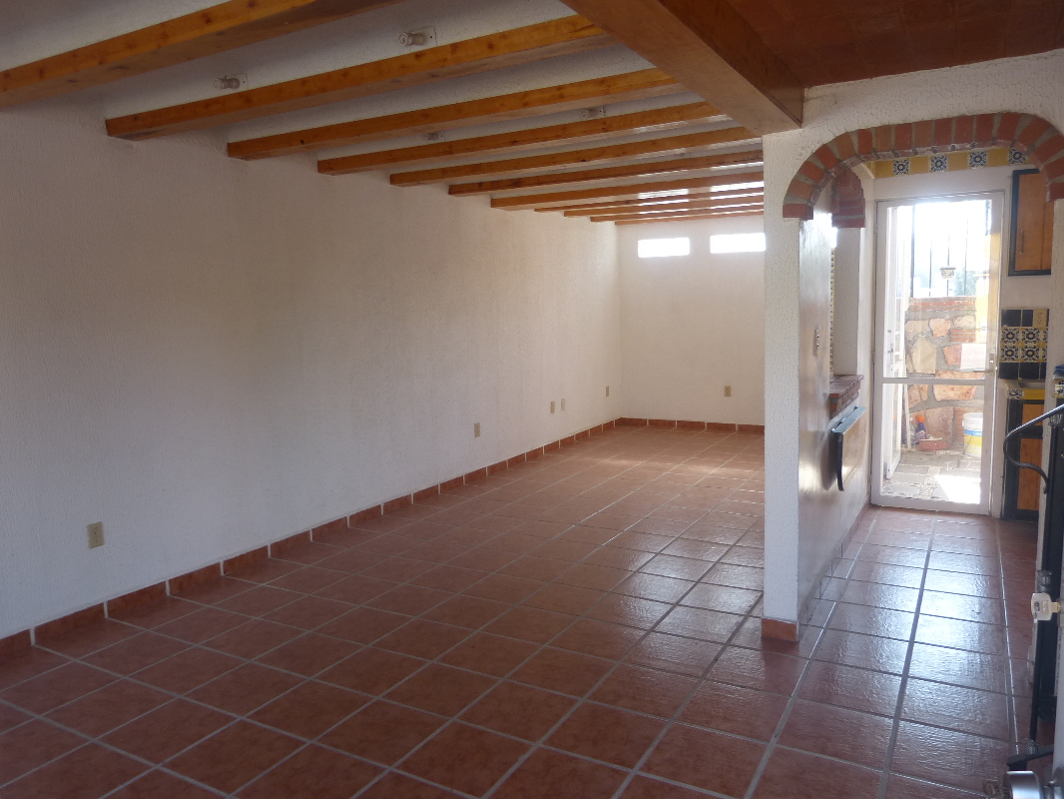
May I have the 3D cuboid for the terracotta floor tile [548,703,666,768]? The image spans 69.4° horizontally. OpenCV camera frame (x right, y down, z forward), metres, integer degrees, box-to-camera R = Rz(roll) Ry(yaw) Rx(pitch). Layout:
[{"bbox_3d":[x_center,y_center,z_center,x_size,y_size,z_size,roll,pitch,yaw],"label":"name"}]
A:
[{"bbox_3d":[0.253,1.128,2.593,0.323,0.012,0.323,2,8,30],"label":"terracotta floor tile"}]

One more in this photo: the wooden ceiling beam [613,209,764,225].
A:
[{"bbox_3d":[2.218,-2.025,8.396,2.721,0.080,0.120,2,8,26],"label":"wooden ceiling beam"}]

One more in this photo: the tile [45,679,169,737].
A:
[{"bbox_3d":[-1.574,1.154,2.880,0.330,0.010,0.330,2,8,30],"label":"tile"}]

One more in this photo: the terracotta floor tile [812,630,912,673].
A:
[{"bbox_3d":[1.355,1.034,3.141,0.334,0.010,0.334,2,8,30],"label":"terracotta floor tile"}]

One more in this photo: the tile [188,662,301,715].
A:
[{"bbox_3d":[-1.115,1.132,3.009,0.332,0.010,0.328,2,8,30],"label":"tile"}]

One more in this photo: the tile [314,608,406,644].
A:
[{"bbox_3d":[-0.780,1.052,3.572,0.333,0.010,0.333,2,8,29],"label":"tile"}]

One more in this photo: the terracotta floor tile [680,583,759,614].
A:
[{"bbox_3d":[0.916,0.967,3.736,0.323,0.012,0.323,2,8,30],"label":"terracotta floor tile"}]

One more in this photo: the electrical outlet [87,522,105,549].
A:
[{"bbox_3d":[-2.088,0.651,3.682,0.010,0.115,0.071,2,8,29],"label":"electrical outlet"}]

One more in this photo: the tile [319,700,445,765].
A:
[{"bbox_3d":[-0.514,1.154,2.667,0.332,0.010,0.328,2,8,30],"label":"tile"}]

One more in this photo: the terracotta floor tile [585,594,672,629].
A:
[{"bbox_3d":[0.462,1.003,3.648,0.334,0.010,0.334,2,8,30],"label":"terracotta floor tile"}]

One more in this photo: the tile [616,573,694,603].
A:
[{"bbox_3d":[0.624,0.953,3.894,0.330,0.010,0.330,2,8,30],"label":"tile"}]

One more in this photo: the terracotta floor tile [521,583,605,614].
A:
[{"bbox_3d":[0.157,0.996,3.814,0.333,0.010,0.333,2,8,29],"label":"terracotta floor tile"}]

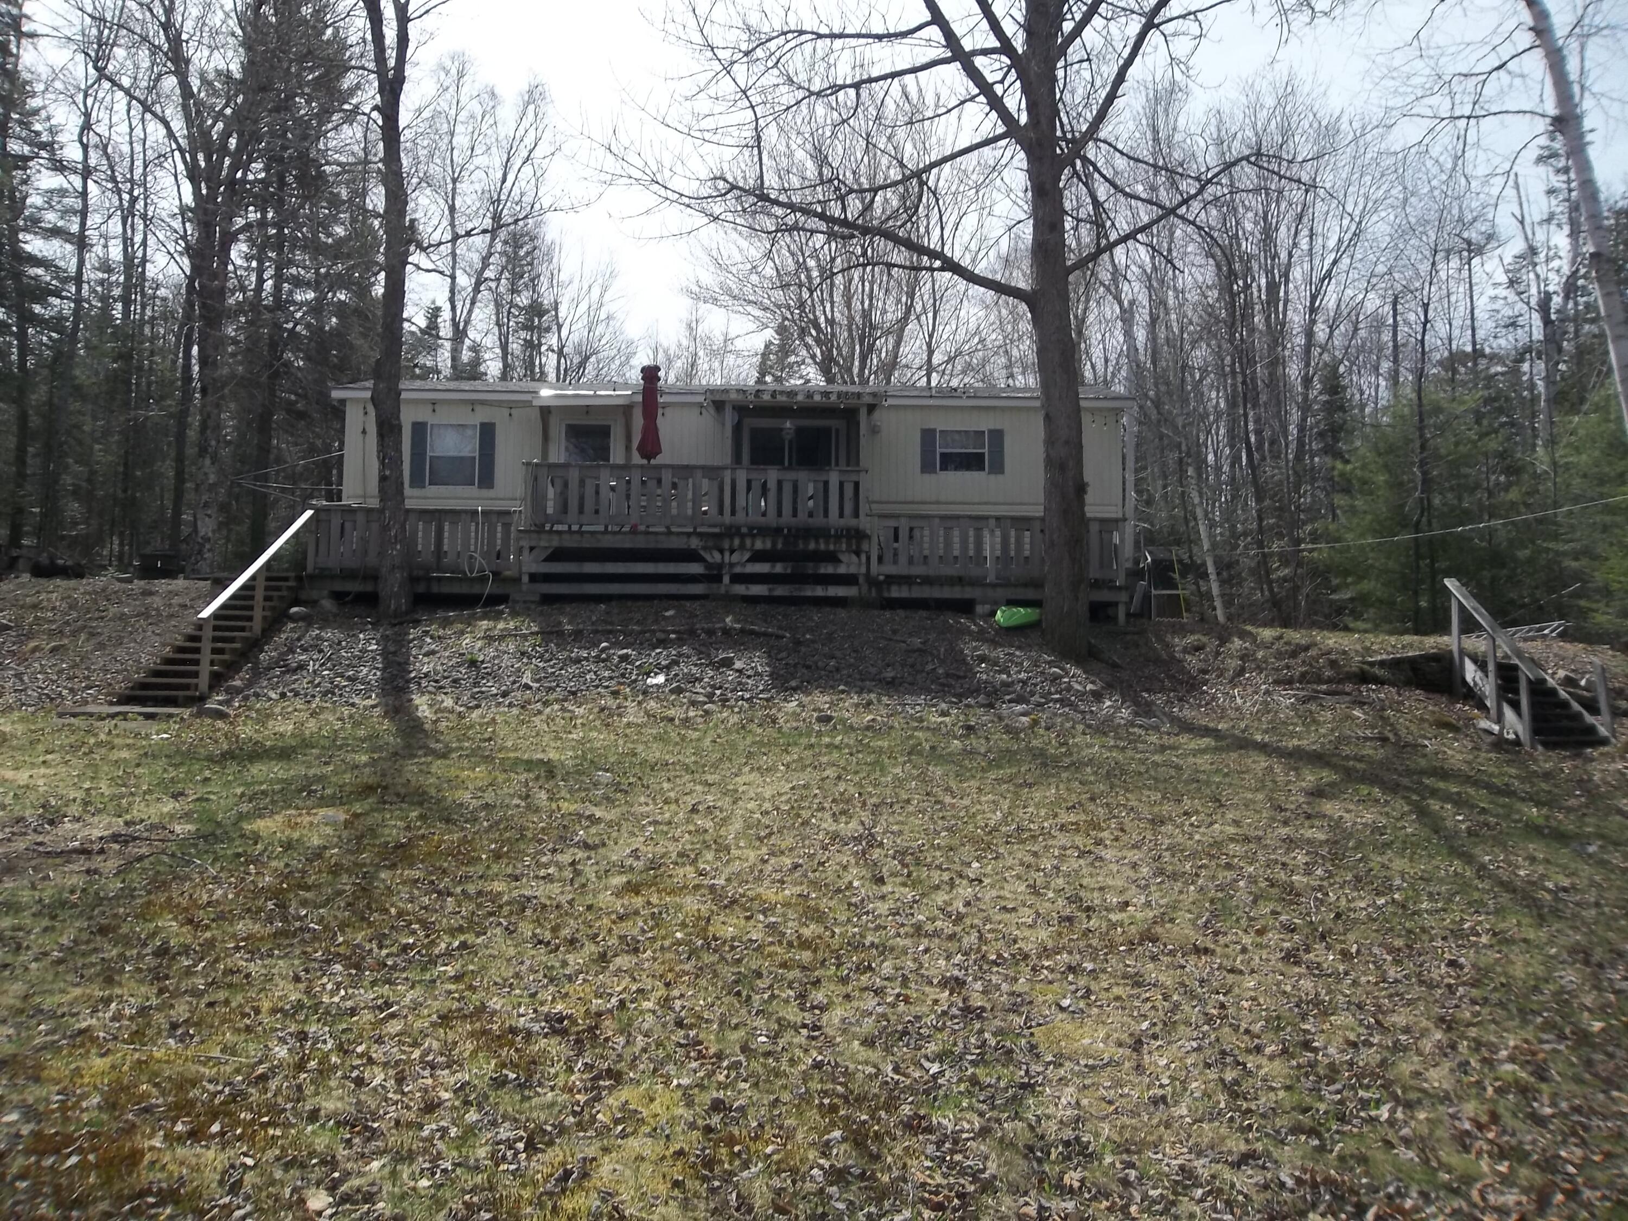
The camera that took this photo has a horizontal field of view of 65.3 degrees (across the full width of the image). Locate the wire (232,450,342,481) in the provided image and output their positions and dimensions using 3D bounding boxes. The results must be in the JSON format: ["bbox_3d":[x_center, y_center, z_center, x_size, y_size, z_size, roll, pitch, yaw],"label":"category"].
[{"bbox_3d":[-9.443,-2.603,22.800,2.000,0.550,0.250,1,-4,-2],"label":"wire"}]

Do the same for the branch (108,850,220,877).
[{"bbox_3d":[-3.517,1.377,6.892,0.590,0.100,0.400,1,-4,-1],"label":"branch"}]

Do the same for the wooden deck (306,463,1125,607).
[{"bbox_3d":[-1.483,-1.068,20.841,12.440,2.113,3.000,1,-4,-1],"label":"wooden deck"}]

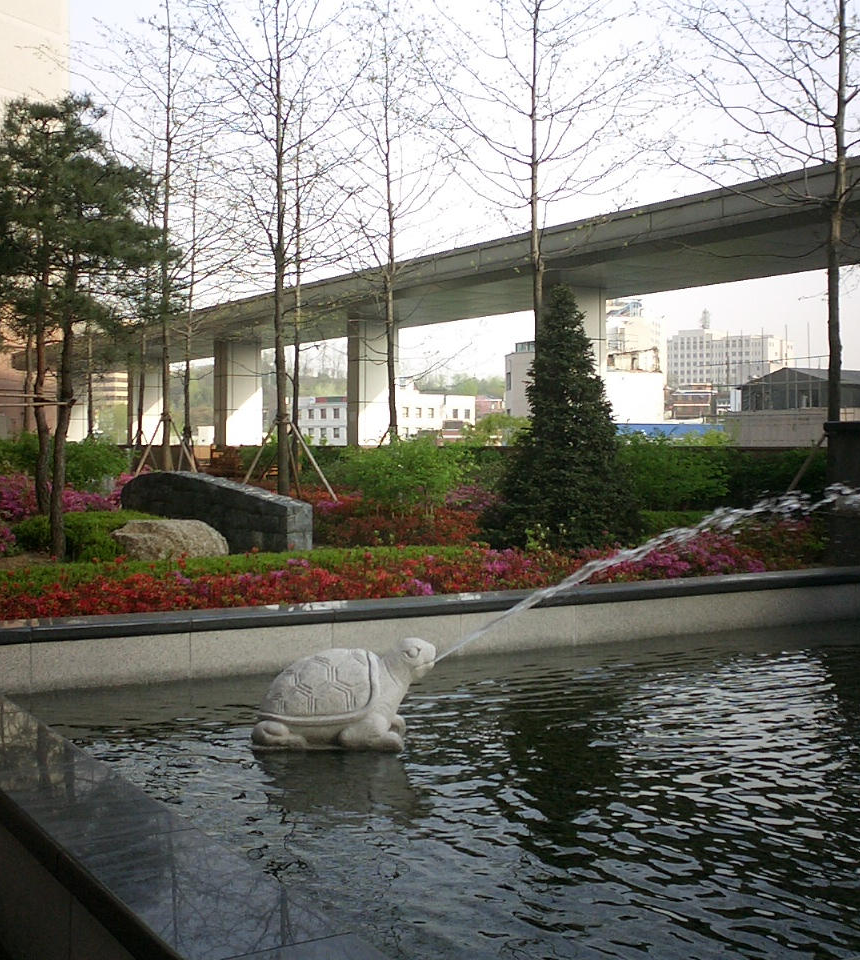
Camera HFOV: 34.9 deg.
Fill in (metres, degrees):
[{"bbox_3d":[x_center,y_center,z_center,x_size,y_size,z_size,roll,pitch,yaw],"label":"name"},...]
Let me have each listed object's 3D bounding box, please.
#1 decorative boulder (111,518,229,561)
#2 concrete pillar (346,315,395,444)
[{"bbox_3d":[-2.285,0.536,12.017,1.000,0.400,0.700,0,1,-11],"label":"decorative boulder"},{"bbox_3d":[-1.824,-2.732,44.154,1.450,5.100,0.790,-1,2,-30],"label":"concrete pillar"}]

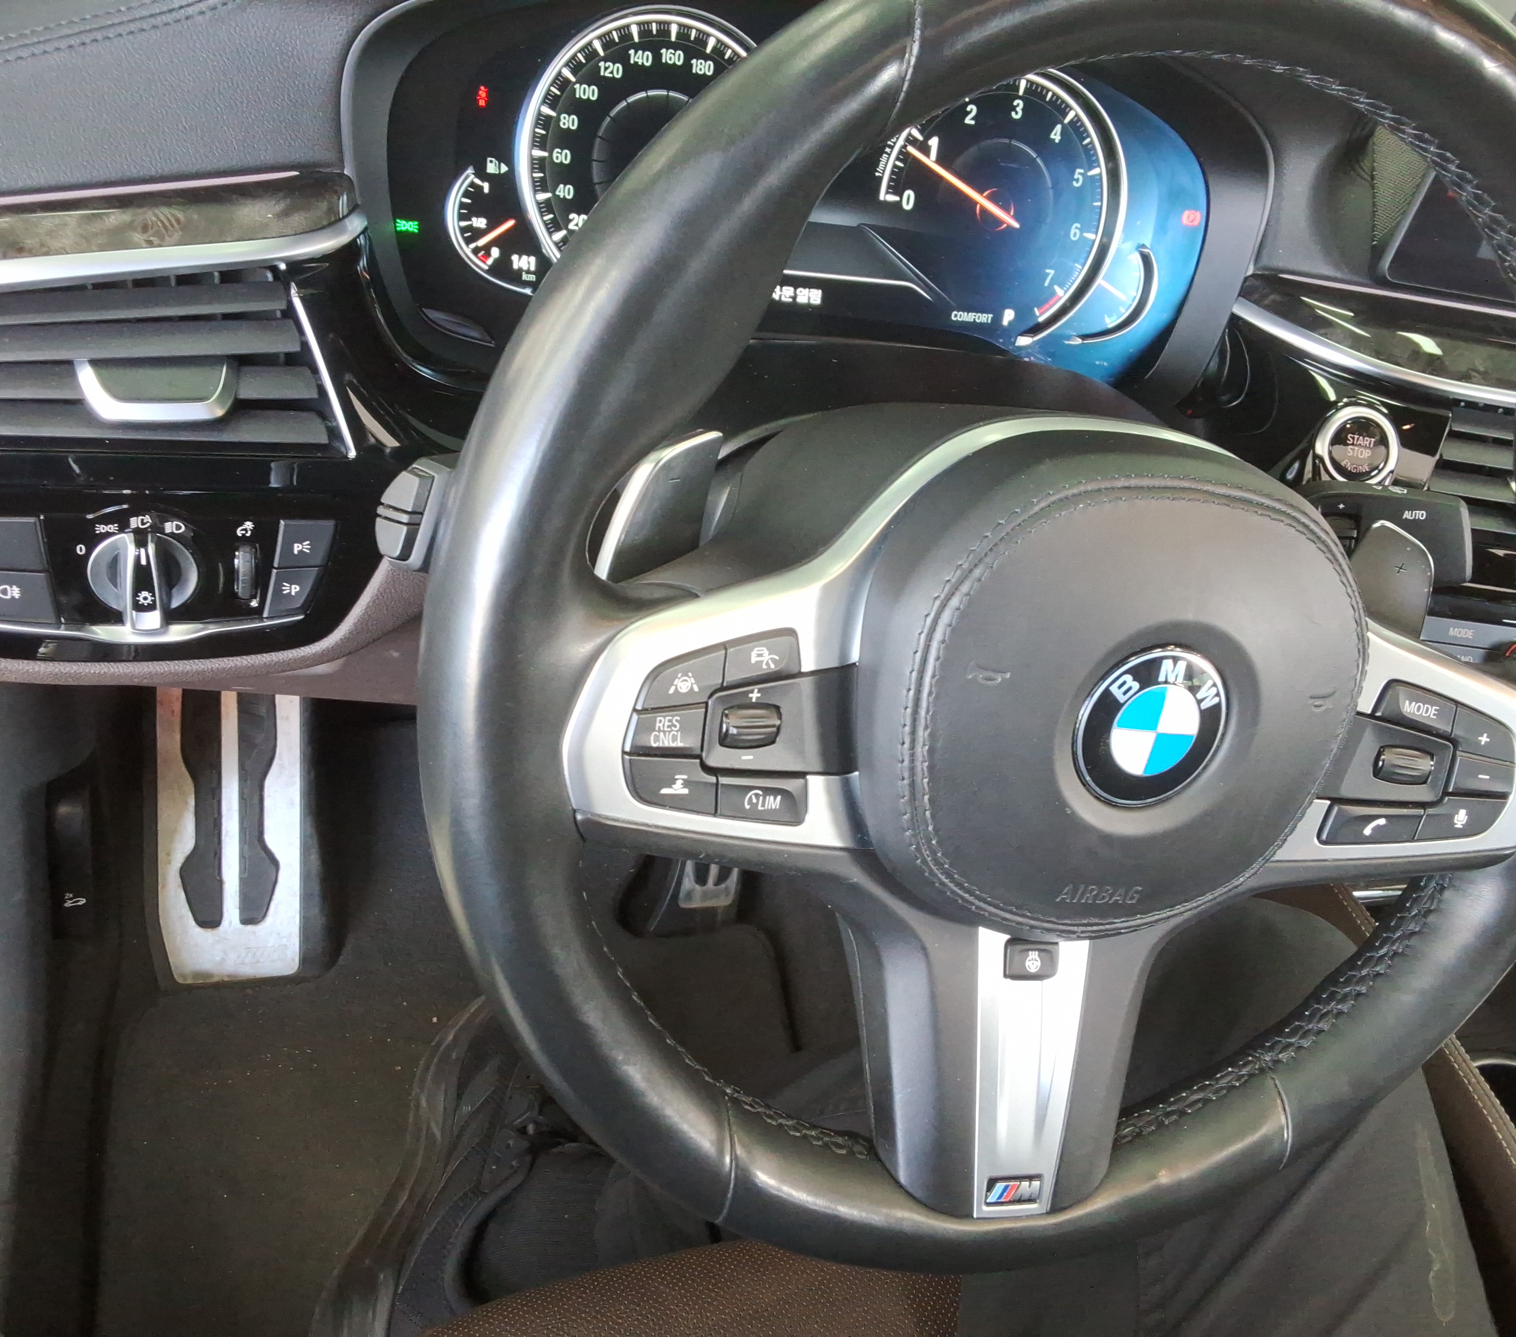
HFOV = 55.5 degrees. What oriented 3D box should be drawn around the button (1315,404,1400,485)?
[{"bbox_3d":[0.261,-0.097,0.627,0.036,0.036,0.012,14,16,-4],"label":"button"}]

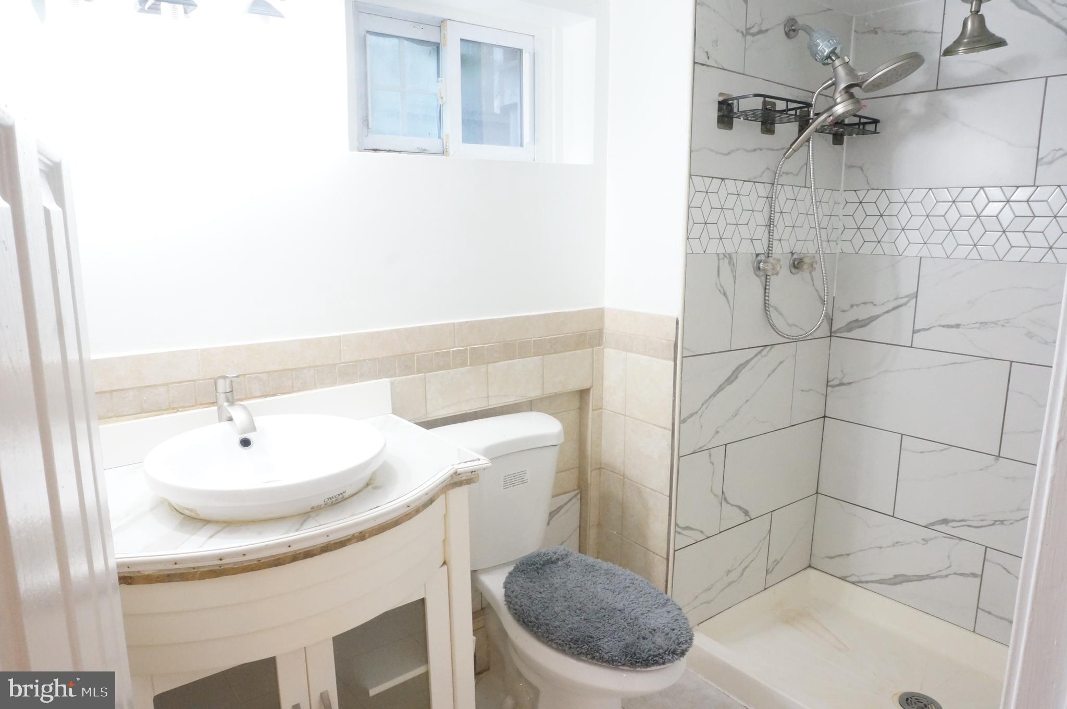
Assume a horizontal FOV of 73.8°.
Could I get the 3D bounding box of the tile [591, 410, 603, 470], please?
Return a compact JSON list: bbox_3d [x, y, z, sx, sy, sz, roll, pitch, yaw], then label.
[{"bbox_3d":[0.209,0.285,2.383,0.041,0.204,0.010,-8,14,-37],"label":"tile"}]

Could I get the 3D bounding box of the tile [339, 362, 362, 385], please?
[{"bbox_3d":[-0.473,0.046,1.805,0.053,0.054,0.010,-8,14,-37],"label":"tile"}]

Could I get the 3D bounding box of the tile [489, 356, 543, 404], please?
[{"bbox_3d":[-0.054,0.077,2.145,0.200,0.123,0.010,-8,14,-36],"label":"tile"}]

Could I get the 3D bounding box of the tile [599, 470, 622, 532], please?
[{"bbox_3d":[0.266,0.495,2.392,0.010,0.206,0.106,-8,14,-37],"label":"tile"}]

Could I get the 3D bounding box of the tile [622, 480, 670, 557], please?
[{"bbox_3d":[0.362,0.522,2.286,0.010,0.202,0.197,-8,13,-37],"label":"tile"}]

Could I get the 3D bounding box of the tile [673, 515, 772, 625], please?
[{"bbox_3d":[0.650,0.742,2.436,0.509,0.301,0.010,-8,14,-37],"label":"tile"}]

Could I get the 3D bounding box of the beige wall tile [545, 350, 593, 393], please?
[{"bbox_3d":[0.109,0.055,2.276,0.203,0.123,0.010,-8,13,-37],"label":"beige wall tile"}]

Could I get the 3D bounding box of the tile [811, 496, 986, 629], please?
[{"bbox_3d":[1.276,0.724,2.539,0.010,0.301,0.585,-8,13,-38],"label":"tile"}]

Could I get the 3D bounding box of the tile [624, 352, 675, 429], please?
[{"bbox_3d":[0.359,0.109,2.195,0.010,0.207,0.194,-8,14,-37],"label":"tile"}]

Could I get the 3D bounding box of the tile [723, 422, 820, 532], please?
[{"bbox_3d":[0.858,0.413,2.526,0.607,0.304,0.010,-8,13,-38],"label":"tile"}]

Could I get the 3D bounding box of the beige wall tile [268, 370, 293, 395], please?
[{"bbox_3d":[-0.610,0.066,1.716,0.053,0.054,0.010,-8,14,-36],"label":"beige wall tile"}]

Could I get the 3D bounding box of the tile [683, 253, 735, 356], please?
[{"bbox_3d":[0.531,-0.152,2.153,0.232,0.306,0.010,-8,13,-38],"label":"tile"}]

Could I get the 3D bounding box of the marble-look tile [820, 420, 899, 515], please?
[{"bbox_3d":[1.189,0.405,2.598,0.010,0.302,0.287,-8,13,-38],"label":"marble-look tile"}]

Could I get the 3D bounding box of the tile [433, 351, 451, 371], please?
[{"bbox_3d":[-0.252,0.016,1.943,0.056,0.051,0.010,-8,13,-38],"label":"tile"}]

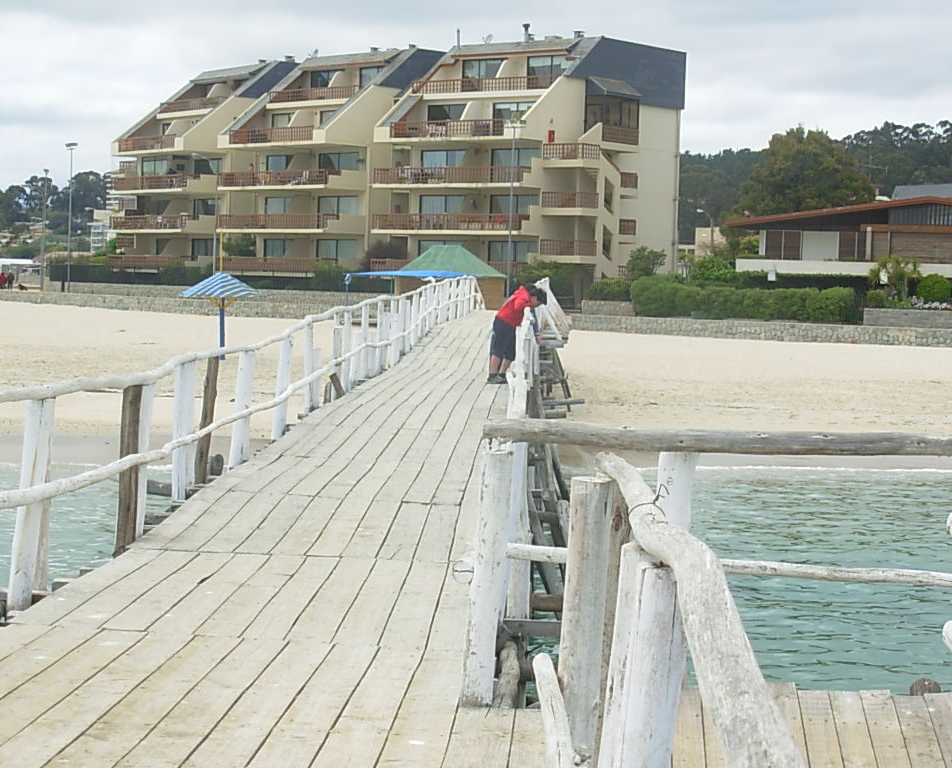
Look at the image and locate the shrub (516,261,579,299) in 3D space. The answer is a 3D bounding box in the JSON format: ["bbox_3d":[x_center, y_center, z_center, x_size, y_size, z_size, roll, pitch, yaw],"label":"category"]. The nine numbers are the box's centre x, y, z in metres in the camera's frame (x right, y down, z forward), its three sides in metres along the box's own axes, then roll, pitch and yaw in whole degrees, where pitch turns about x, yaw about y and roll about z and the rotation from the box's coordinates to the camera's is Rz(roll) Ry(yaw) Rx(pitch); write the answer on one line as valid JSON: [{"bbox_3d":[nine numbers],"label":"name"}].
[{"bbox_3d":[3.944,-5.681,124.000,3.300,2.250,2.600,1,3,0],"label":"shrub"}]

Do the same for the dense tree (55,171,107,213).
[{"bbox_3d":[-130.180,-63.033,740.000,17.000,15.000,15.000,1,3,0],"label":"dense tree"}]

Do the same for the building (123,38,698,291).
[{"bbox_3d":[-6.439,-14.933,155.151,17.500,16.300,45.000,-2,4,-43],"label":"building"}]

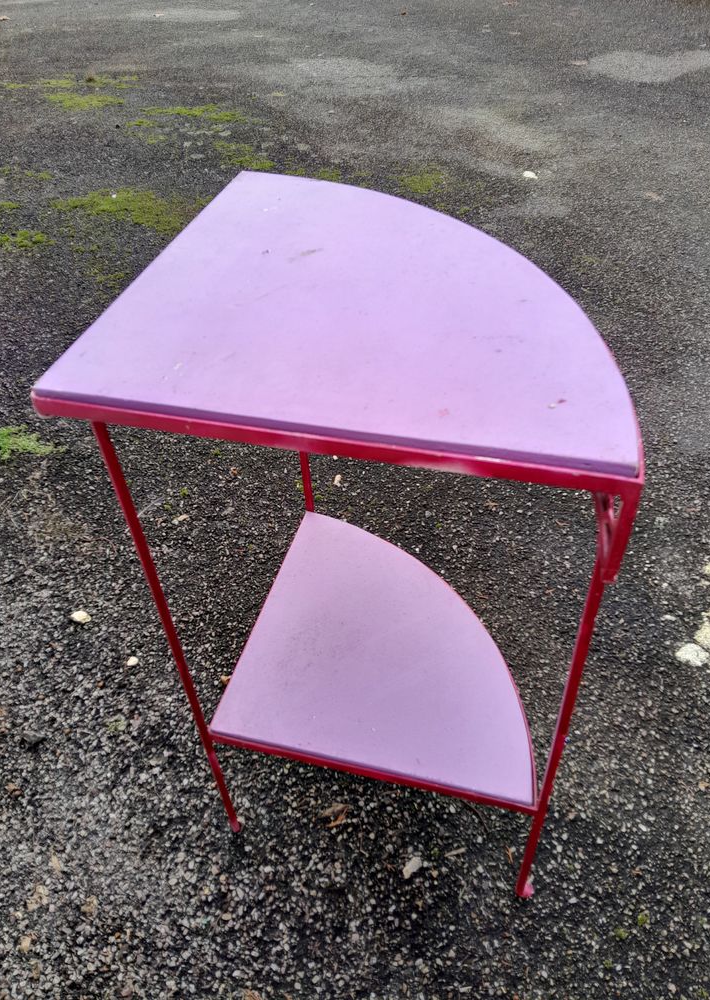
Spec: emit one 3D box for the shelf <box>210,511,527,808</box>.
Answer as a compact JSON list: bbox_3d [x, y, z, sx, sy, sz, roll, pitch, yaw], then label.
[{"bbox_3d":[0.063,0.182,1.009,0.391,0.021,0.402,8,44,12],"label":"shelf"}]

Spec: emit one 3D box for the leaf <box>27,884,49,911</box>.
[{"bbox_3d":[-0.430,0.539,1.018,0.022,0.006,0.026,23,49,26],"label":"leaf"}]

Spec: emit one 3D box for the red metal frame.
[{"bbox_3d":[0.042,0.089,0.913,0.430,0.759,0.441,8,44,12],"label":"red metal frame"}]

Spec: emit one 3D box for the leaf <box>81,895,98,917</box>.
[{"bbox_3d":[-0.356,0.544,1.008,0.021,0.006,0.022,28,51,30],"label":"leaf"}]

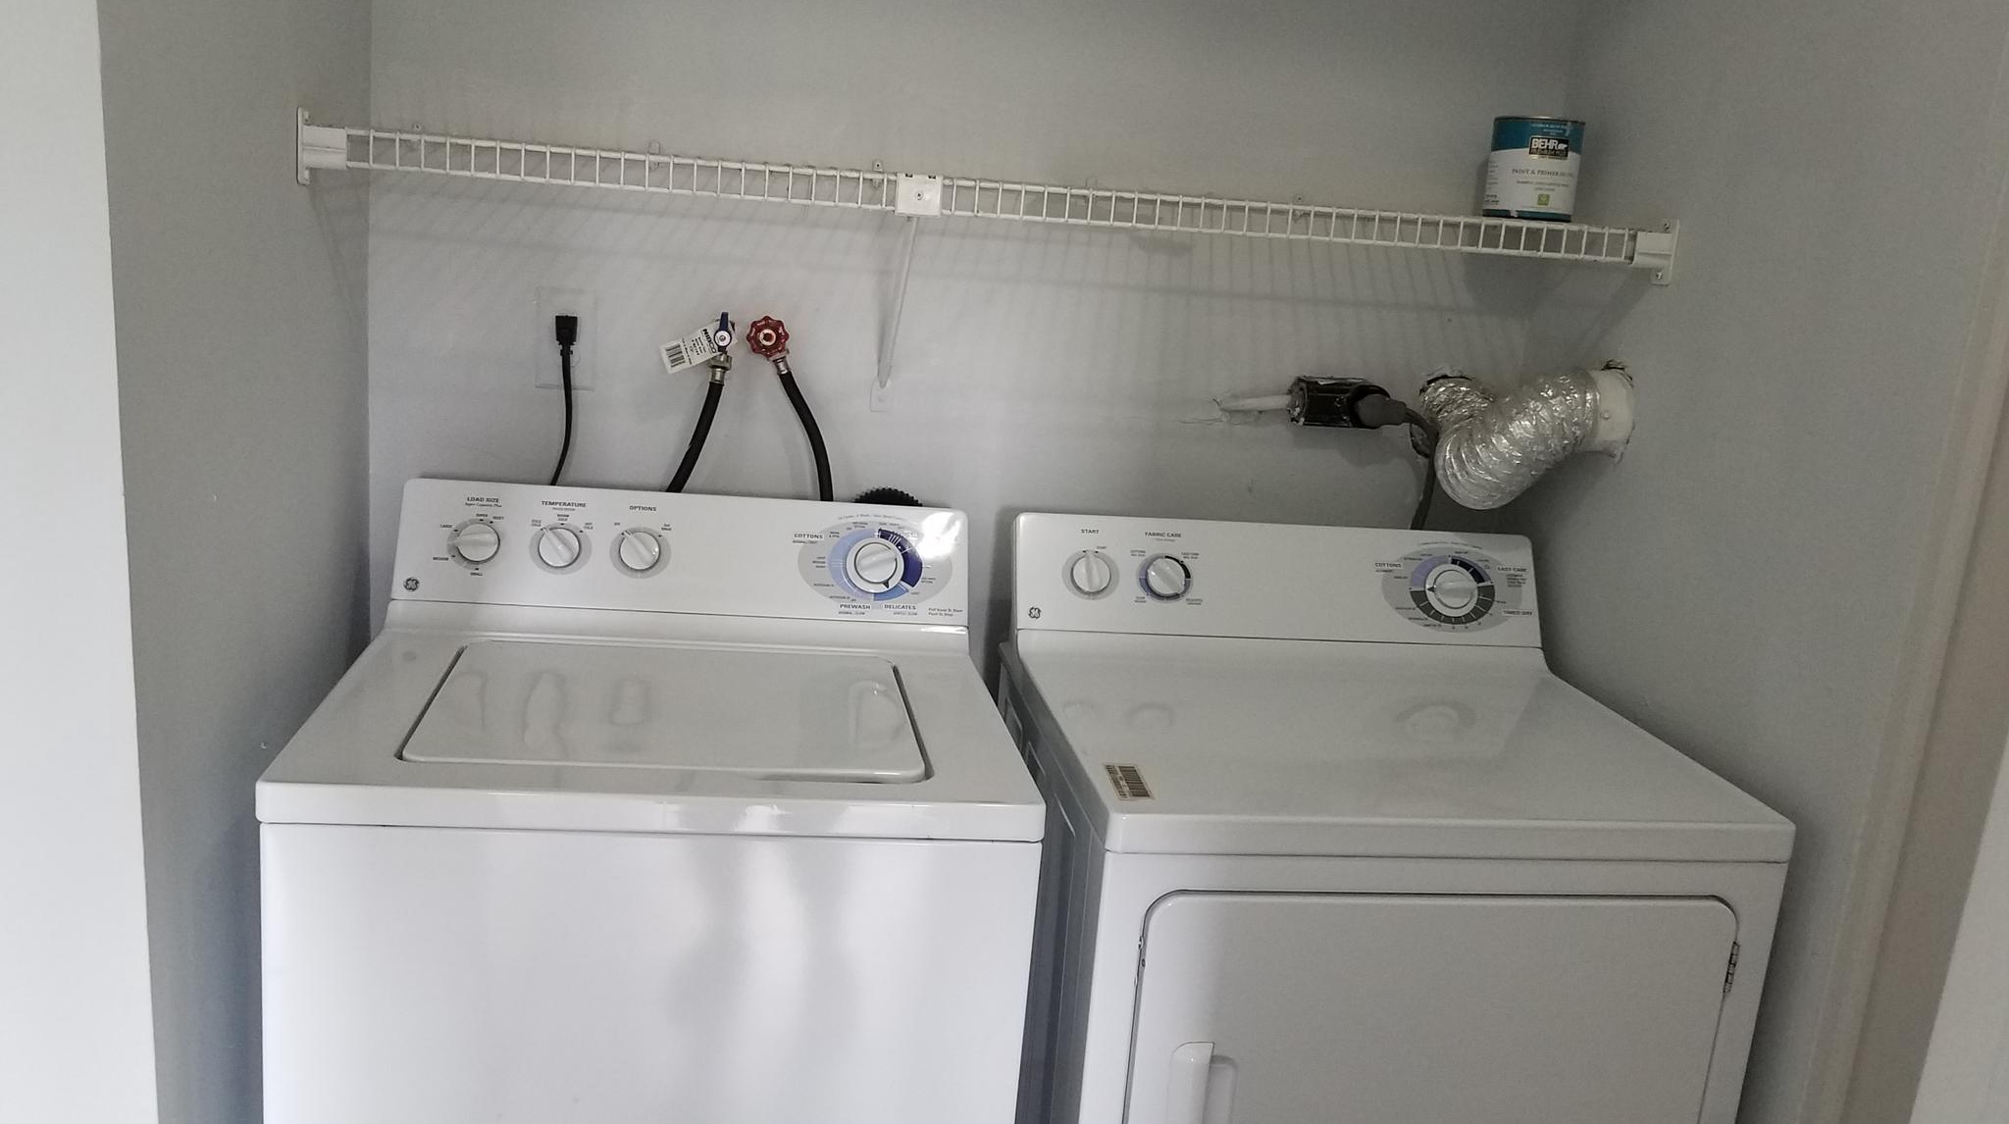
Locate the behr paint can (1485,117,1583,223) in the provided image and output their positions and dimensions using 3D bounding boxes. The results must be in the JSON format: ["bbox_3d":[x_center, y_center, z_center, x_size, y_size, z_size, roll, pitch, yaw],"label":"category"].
[{"bbox_3d":[0.631,-0.470,1.810,0.108,0.126,0.108,6,12,7],"label":"behr paint can"}]

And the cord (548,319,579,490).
[{"bbox_3d":[-0.545,-0.203,1.879,0.040,0.215,0.065,2,12,-10],"label":"cord"}]

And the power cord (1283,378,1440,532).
[{"bbox_3d":[0.471,-0.150,2.038,0.220,0.195,0.105,2,12,-10],"label":"power cord"}]

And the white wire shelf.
[{"bbox_3d":[0.016,-0.427,1.805,1.535,0.076,0.310,2,12,-10],"label":"white wire shelf"}]

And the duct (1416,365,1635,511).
[{"bbox_3d":[0.642,-0.171,1.972,0.215,0.180,0.270,2,12,-10],"label":"duct"}]

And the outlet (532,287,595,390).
[{"bbox_3d":[-0.553,-0.281,1.901,0.075,0.123,0.013,2,12,-10],"label":"outlet"}]

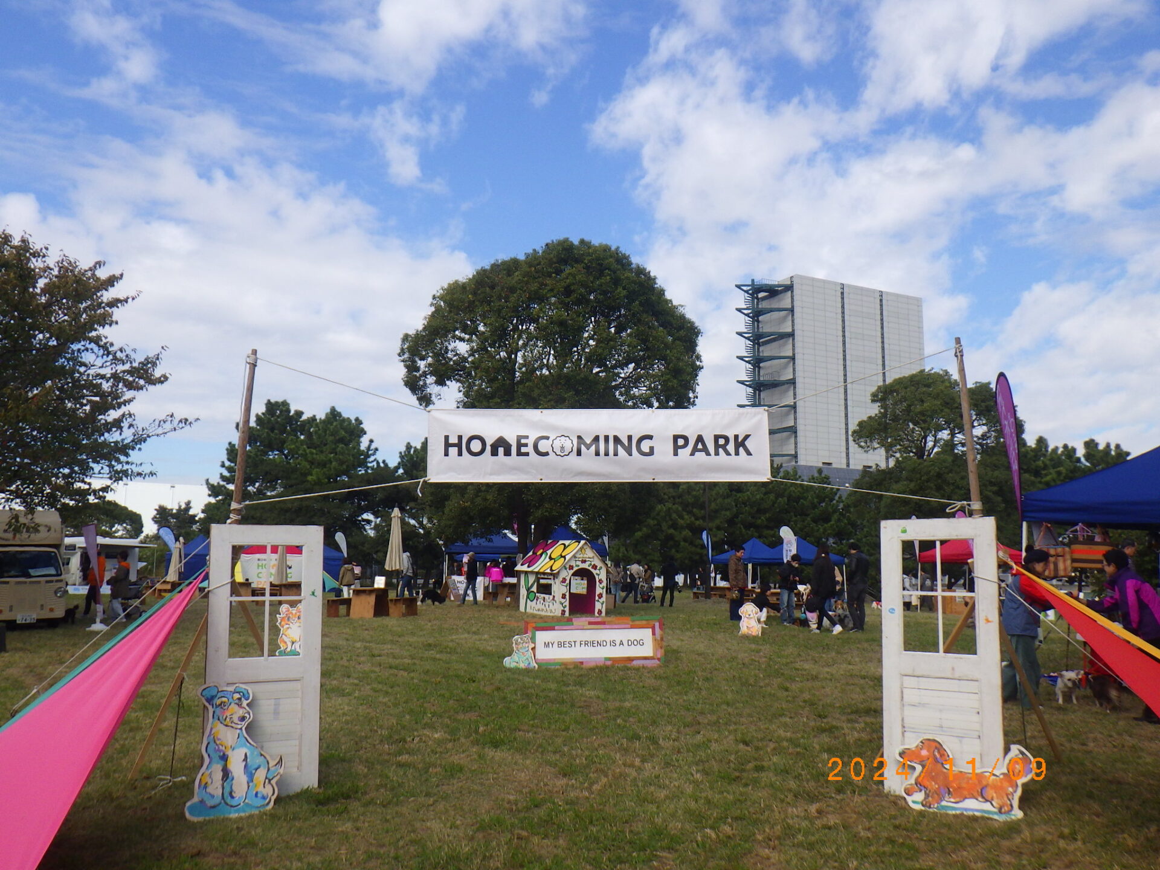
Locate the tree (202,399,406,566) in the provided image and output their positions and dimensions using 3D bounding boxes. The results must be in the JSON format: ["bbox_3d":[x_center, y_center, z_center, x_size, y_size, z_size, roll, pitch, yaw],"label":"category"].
[{"bbox_3d":[-14.734,3.010,49.333,10.300,9.926,9.500,0,-8,0],"label":"tree"}]

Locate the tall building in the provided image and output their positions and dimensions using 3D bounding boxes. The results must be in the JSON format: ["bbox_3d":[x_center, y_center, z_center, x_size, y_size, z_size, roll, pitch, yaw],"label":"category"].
[{"bbox_3d":[42.767,-0.730,157.664,30.000,47.355,12.000,4,-9,-26],"label":"tall building"}]

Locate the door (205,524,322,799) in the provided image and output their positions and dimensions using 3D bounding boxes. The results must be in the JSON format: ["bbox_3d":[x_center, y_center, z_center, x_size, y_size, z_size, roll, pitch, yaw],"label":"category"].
[{"bbox_3d":[-2.135,1.500,6.346,0.730,1.766,0.050,2,-8,-23],"label":"door"}]

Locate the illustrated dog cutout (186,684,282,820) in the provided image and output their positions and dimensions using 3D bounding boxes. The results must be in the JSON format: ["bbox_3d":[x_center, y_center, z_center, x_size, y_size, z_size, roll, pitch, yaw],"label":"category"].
[{"bbox_3d":[-1.932,1.767,5.287,0.470,0.702,0.030,3,-15,-17],"label":"illustrated dog cutout"}]

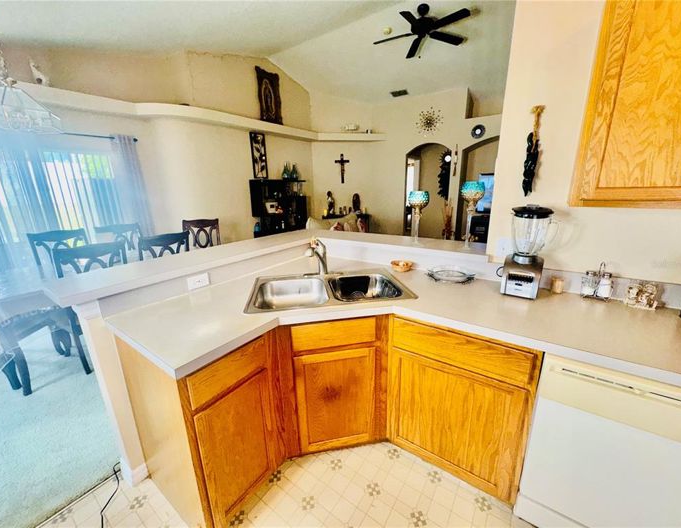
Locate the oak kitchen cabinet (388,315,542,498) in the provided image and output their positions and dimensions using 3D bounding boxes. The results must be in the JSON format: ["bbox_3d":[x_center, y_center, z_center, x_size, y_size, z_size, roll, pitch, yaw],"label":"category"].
[{"bbox_3d":[0.673,0.614,1.536,0.602,0.846,0.610,9,19,35],"label":"oak kitchen cabinet"}]

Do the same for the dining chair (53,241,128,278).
[{"bbox_3d":[-2.192,0.317,2.605,0.580,1.066,0.480,12,20,41],"label":"dining chair"}]

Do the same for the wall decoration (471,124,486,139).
[{"bbox_3d":[2.581,-2.469,5.322,0.245,0.245,0.030,9,19,35],"label":"wall decoration"}]

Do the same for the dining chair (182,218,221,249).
[{"bbox_3d":[-1.948,-0.049,3.906,0.470,1.045,0.570,-2,15,-3],"label":"dining chair"}]

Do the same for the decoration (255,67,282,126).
[{"bbox_3d":[-1.289,-3.057,5.242,0.040,0.910,0.540,9,18,34],"label":"decoration"}]

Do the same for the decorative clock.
[{"bbox_3d":[1.754,-2.835,5.644,0.520,0.510,0.050,9,18,34],"label":"decorative clock"}]

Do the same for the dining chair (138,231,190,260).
[{"bbox_3d":[-1.858,0.190,3.005,0.570,1.045,0.470,9,18,34],"label":"dining chair"}]

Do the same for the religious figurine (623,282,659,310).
[{"bbox_3d":[1.336,0.135,1.268,0.098,0.105,0.055,9,19,35],"label":"religious figurine"}]

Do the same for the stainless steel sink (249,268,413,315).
[{"bbox_3d":[-0.065,0.217,1.653,0.840,0.190,0.550,-4,15,-8],"label":"stainless steel sink"}]

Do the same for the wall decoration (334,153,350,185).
[{"bbox_3d":[0.054,-2.214,6.649,0.330,0.635,0.050,-4,15,-8],"label":"wall decoration"}]

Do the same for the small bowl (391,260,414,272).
[{"bbox_3d":[0.411,0.015,1.904,0.145,0.055,0.145,-1,15,0],"label":"small bowl"}]

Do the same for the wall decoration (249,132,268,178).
[{"bbox_3d":[-1.483,-1.974,5.233,0.030,0.790,0.320,9,18,34],"label":"wall decoration"}]

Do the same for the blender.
[{"bbox_3d":[0.922,-0.064,1.391,0.190,0.425,0.185,8,17,30],"label":"blender"}]

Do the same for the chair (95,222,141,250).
[{"bbox_3d":[-2.522,0.070,3.508,0.570,1.045,0.470,11,19,38],"label":"chair"}]

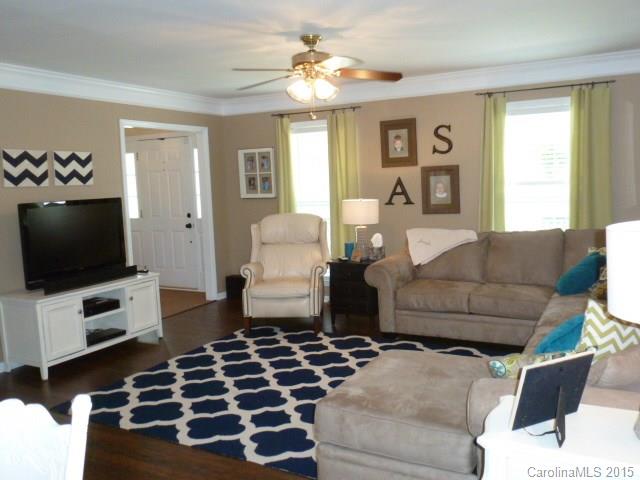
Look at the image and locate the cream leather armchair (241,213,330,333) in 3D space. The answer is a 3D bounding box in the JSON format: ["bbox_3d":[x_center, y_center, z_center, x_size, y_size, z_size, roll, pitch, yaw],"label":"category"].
[{"bbox_3d":[-0.320,0.312,5.326,0.810,1.100,0.840,-2,8,6],"label":"cream leather armchair"}]

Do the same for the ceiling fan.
[{"bbox_3d":[-0.050,-1.146,3.509,1.252,0.455,1.252,2,8,29],"label":"ceiling fan"}]

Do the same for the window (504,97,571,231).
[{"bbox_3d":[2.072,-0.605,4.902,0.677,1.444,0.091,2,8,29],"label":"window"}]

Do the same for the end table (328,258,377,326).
[{"bbox_3d":[0.406,0.537,5.314,0.525,0.661,0.505,2,8,29],"label":"end table"}]

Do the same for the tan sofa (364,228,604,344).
[{"bbox_3d":[1.601,0.385,4.858,2.200,0.920,0.930,1,8,26],"label":"tan sofa"}]

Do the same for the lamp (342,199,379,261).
[{"bbox_3d":[0.386,-0.102,5.067,0.380,0.610,0.380,-2,8,0],"label":"lamp"}]

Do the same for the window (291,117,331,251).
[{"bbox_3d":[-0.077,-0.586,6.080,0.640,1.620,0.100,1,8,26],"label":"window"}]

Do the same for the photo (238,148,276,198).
[{"bbox_3d":[-0.773,-0.809,6.342,0.510,0.590,0.030,1,8,26],"label":"photo"}]

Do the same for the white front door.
[{"bbox_3d":[-2.090,-0.365,7.097,1.380,2.120,0.140,1,8,26],"label":"white front door"}]

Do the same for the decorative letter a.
[{"bbox_3d":[0.854,-0.528,5.571,0.328,0.296,0.032,2,8,29],"label":"decorative letter a"}]

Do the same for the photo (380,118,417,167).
[{"bbox_3d":[0.836,-1.024,5.510,0.397,0.488,0.034,2,8,29],"label":"photo"}]

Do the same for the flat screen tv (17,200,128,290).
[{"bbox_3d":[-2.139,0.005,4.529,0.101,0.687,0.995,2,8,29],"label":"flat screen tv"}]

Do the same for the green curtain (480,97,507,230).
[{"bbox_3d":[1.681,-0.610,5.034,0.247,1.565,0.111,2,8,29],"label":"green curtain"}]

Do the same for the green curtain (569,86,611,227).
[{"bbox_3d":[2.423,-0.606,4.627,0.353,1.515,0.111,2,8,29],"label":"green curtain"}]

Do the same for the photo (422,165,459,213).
[{"bbox_3d":[1.257,-0.517,5.407,0.400,0.490,0.030,1,8,26],"label":"photo"}]

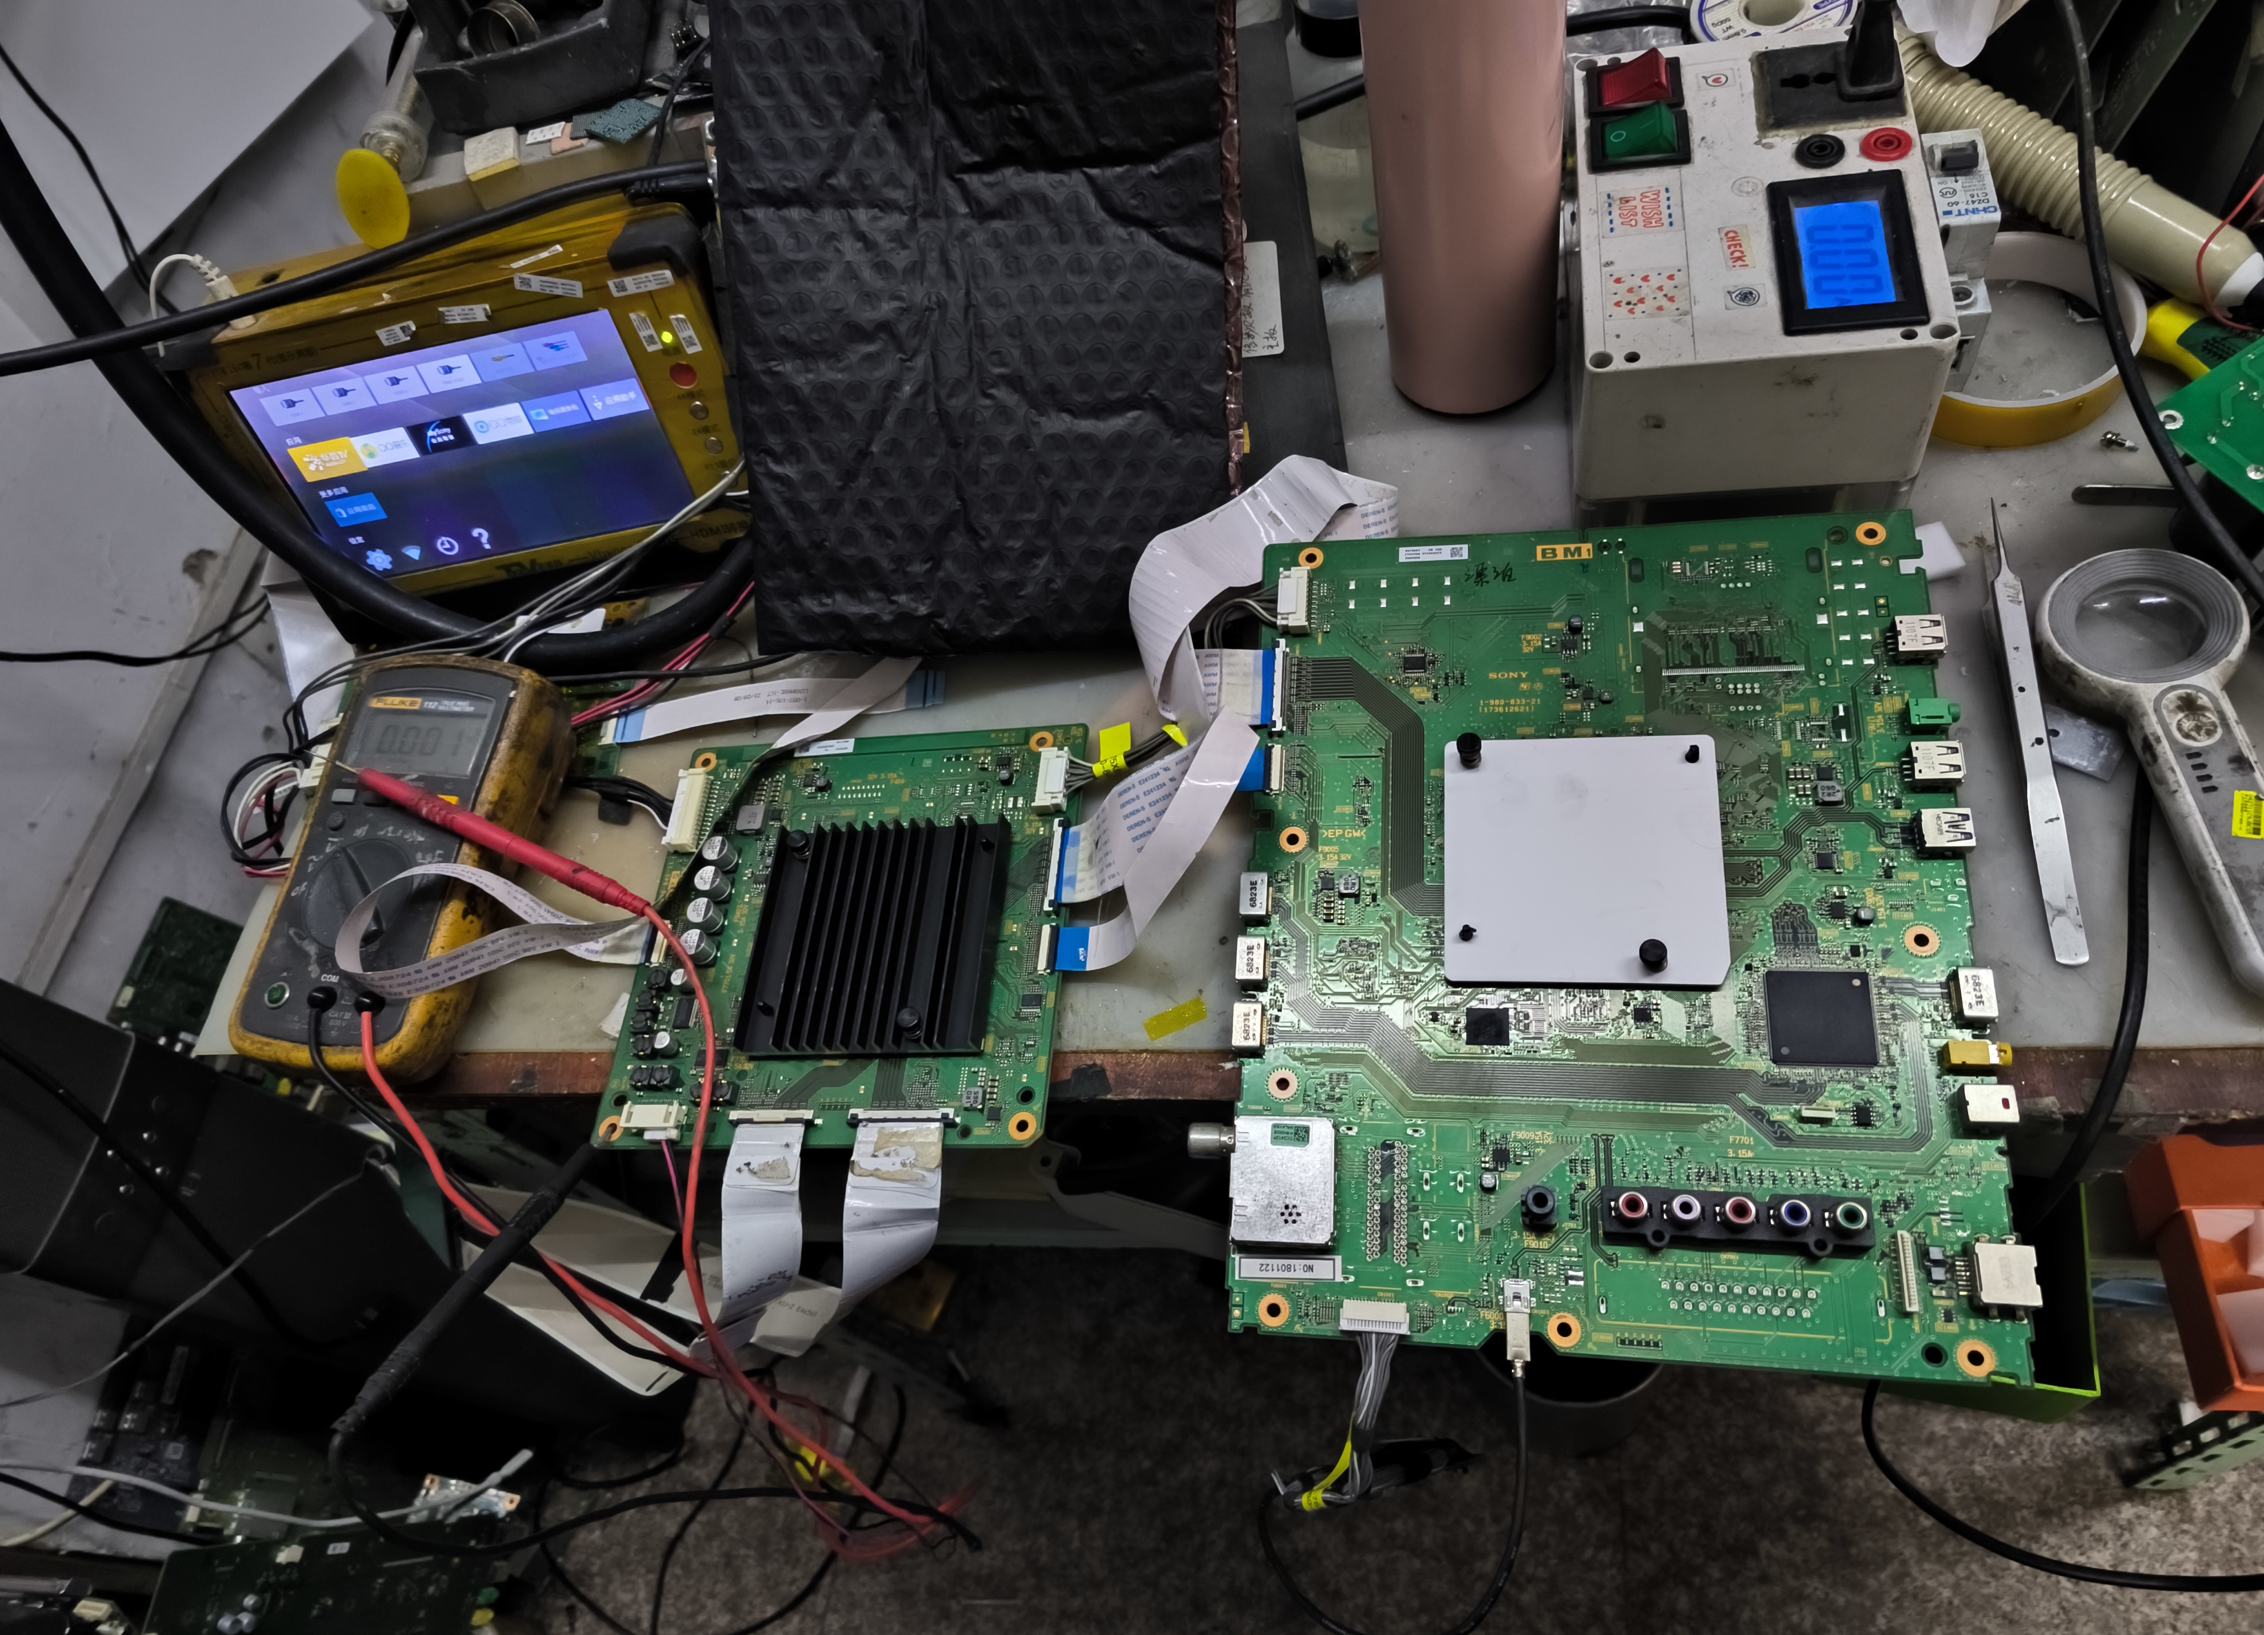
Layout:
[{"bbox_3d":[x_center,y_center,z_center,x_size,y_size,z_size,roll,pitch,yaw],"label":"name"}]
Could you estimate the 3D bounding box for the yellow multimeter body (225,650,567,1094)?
[{"bbox_3d":[-0.282,0.018,0.597,0.082,0.046,0.174,-4,59,12],"label":"yellow multimeter body"}]

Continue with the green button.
[{"bbox_3d":[0.192,-0.258,0.566,0.025,0.009,0.020,0,60,14],"label":"green button"}]

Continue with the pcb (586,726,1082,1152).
[{"bbox_3d":[-0.106,0.038,0.558,0.168,0.018,0.168,-2,59,12],"label":"pcb"}]

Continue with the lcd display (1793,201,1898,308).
[{"bbox_3d":[0.246,-0.194,0.521,0.028,0.005,0.051,0,60,14],"label":"lcd display"}]

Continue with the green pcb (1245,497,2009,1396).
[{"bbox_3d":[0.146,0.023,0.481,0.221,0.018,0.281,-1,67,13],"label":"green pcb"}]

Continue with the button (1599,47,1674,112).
[{"bbox_3d":[0.195,-0.285,0.581,0.025,0.009,0.019,0,60,14],"label":"button"}]

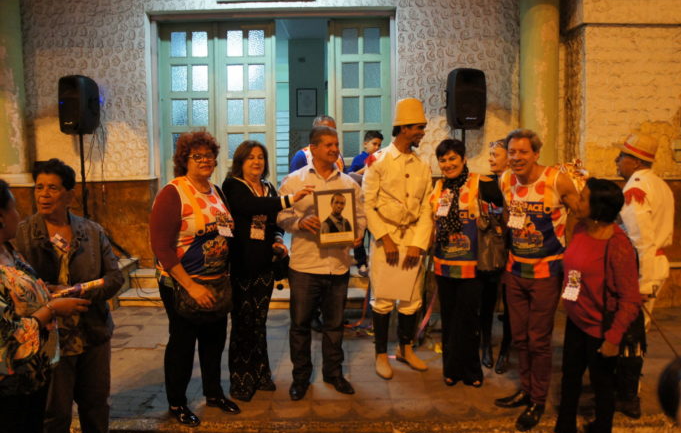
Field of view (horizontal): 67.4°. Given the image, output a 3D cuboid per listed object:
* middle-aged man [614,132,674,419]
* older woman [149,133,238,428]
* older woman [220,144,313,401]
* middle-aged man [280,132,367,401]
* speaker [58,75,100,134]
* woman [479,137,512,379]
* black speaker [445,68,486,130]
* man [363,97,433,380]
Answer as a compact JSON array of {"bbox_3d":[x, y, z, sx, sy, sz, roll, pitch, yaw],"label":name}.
[{"bbox_3d":[1.801,0.323,3.000,0.380,1.624,0.480,0,2,28],"label":"middle-aged man"},{"bbox_3d":[-0.857,0.337,2.990,0.500,1.660,0.380,-2,3,-38],"label":"older woman"},{"bbox_3d":[-0.520,0.332,3.305,0.520,1.639,0.400,-2,2,-27],"label":"older woman"},{"bbox_3d":[-0.141,0.282,3.291,0.530,1.729,0.420,-1,2,-15],"label":"middle-aged man"},{"bbox_3d":[-3.043,-1.311,5.950,0.400,0.660,0.340,0,2,25],"label":"speaker"},{"bbox_3d":[1.148,0.272,3.756,0.480,1.684,0.340,0,2,25],"label":"woman"},{"bbox_3d":[1.433,-1.341,5.850,0.400,0.660,0.340,-1,2,-11],"label":"black speaker"},{"bbox_3d":[0.412,0.137,3.689,0.520,1.977,0.380,-1,2,-6],"label":"man"}]

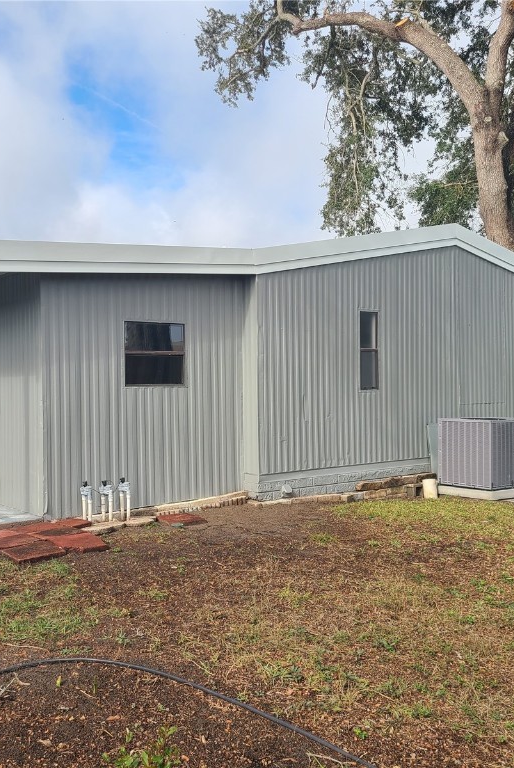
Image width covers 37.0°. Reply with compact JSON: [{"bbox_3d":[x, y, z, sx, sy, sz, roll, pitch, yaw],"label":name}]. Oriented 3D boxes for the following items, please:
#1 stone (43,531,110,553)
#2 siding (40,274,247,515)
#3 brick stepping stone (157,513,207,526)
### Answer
[{"bbox_3d":[-1.451,1.295,6.220,0.400,0.050,0.400,-1,0,-31],"label":"stone"},{"bbox_3d":[-1.086,0.042,7.973,2.397,2.406,0.140,0,0,-39],"label":"siding"},{"bbox_3d":[-0.703,1.299,7.259,0.390,0.050,0.380,0,0,-39],"label":"brick stepping stone"}]

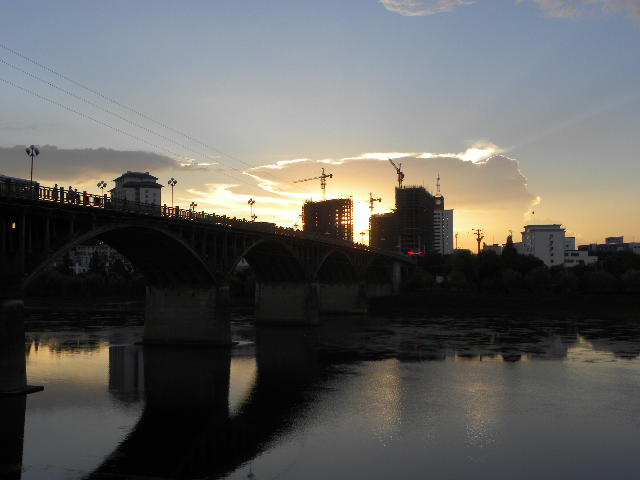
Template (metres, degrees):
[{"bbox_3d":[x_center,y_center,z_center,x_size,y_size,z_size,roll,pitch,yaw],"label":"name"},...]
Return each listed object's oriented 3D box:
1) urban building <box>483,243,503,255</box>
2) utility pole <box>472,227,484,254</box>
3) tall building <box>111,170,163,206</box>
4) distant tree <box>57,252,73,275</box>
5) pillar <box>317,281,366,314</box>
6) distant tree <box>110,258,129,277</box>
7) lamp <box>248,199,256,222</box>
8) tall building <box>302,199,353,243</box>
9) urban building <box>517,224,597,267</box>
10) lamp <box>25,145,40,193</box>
[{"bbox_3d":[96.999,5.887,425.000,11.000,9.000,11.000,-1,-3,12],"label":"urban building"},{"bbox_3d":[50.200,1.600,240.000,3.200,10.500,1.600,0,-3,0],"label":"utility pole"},{"bbox_3d":[-119.505,-12.408,495.000,25.000,64.000,28.000,1,-3,-27],"label":"tall building"},{"bbox_3d":[-125.907,11.873,375.000,7.300,11.500,7.300,0,-2,0],"label":"distant tree"},{"bbox_3d":[5.996,15.590,202.000,12.800,8.600,5.000,-1,-3,16],"label":"pillar"},{"bbox_3d":[-85.966,12.005,325.000,7.700,8.000,7.500,0,-2,-11],"label":"distant tree"},{"bbox_3d":[-11.577,-4.802,130.000,1.250,4.800,1.250,-1,-2,17],"label":"lamp"},{"bbox_3d":[5.689,-4.172,575.000,37.000,52.000,17.000,-1,-3,27],"label":"tall building"},{"bbox_3d":[125.753,3.675,398.000,34.000,23.000,30.000,0,-2,8],"label":"urban building"},{"bbox_3d":[-27.100,-6.509,71.500,1.270,4.800,1.270,-1,-3,16],"label":"lamp"}]

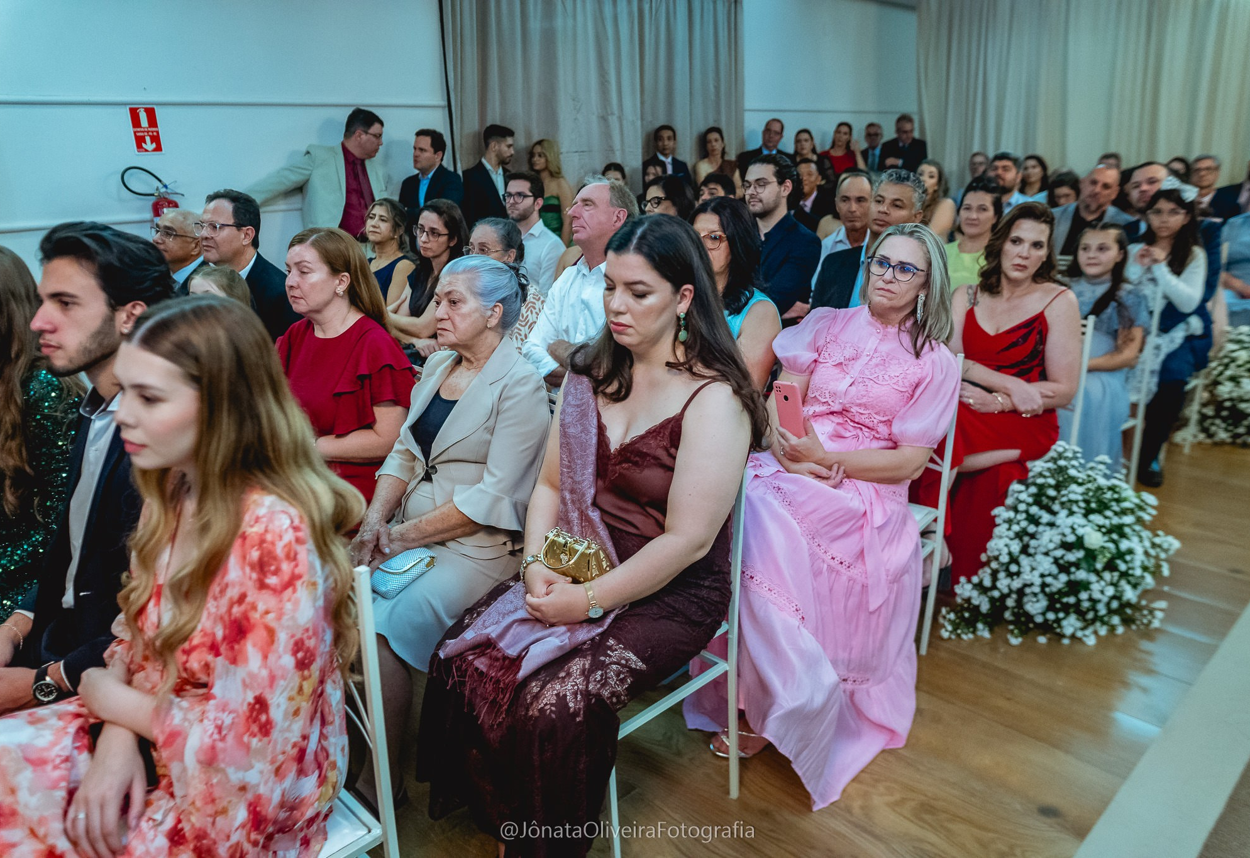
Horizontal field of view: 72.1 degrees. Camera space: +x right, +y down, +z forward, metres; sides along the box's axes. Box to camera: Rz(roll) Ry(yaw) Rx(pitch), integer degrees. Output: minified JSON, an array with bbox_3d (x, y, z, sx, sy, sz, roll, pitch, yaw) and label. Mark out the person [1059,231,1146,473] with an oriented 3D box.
[{"bbox_3d":[1.769,-0.226,3.470,0.420,1.120,0.650,12,23,39],"label":"person"}]

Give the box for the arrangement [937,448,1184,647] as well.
[{"bbox_3d":[1.393,0.306,2.741,0.660,0.570,0.660,-18,23,-41],"label":"arrangement"}]

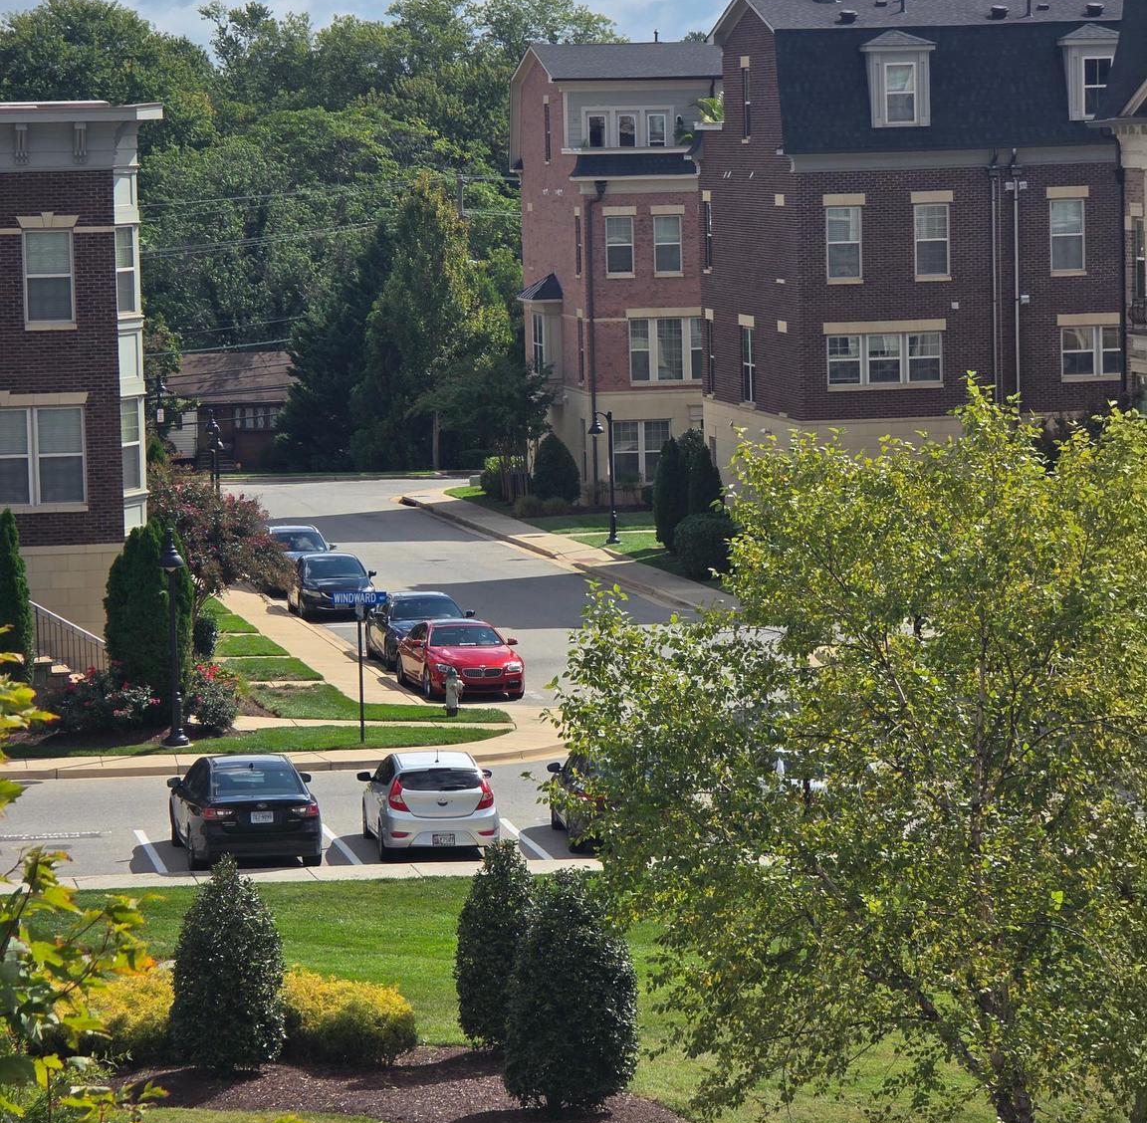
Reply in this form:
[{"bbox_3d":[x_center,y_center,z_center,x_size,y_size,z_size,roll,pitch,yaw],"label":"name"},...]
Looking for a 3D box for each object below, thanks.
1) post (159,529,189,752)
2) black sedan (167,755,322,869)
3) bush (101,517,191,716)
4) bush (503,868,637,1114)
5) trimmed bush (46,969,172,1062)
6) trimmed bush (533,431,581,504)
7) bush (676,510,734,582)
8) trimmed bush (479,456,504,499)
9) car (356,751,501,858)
[{"bbox_3d":[-6.529,1.268,83.308,0.400,3.620,0.800,-2,5,-10],"label":"post"},{"bbox_3d":[-4.685,3.424,72.387,1.860,1.480,4.780,-2,5,-9],"label":"black sedan"},{"bbox_3d":[-7.366,1.050,87.849,1.500,3.480,1.500,-2,5,-10],"label":"bush"},{"bbox_3d":[-0.024,4.327,51.762,1.350,2.420,1.350,-1,5,0],"label":"bush"},{"bbox_3d":[-5.060,4.939,55.212,1.520,0.950,1.520,-2,5,-9],"label":"trimmed bush"},{"bbox_3d":[-0.576,-2.898,156.696,1.520,2.280,1.520,-1,5,0],"label":"trimmed bush"},{"bbox_3d":[3.224,-0.469,122.509,1.500,1.550,1.500,-2,5,-9],"label":"bush"},{"bbox_3d":[-2.667,-2.766,164.447,1.050,1.420,1.050,-2,5,-10],"label":"trimmed bush"},{"bbox_3d":[-2.090,3.353,72.772,1.720,1.440,4.120,-2,5,-8],"label":"car"}]

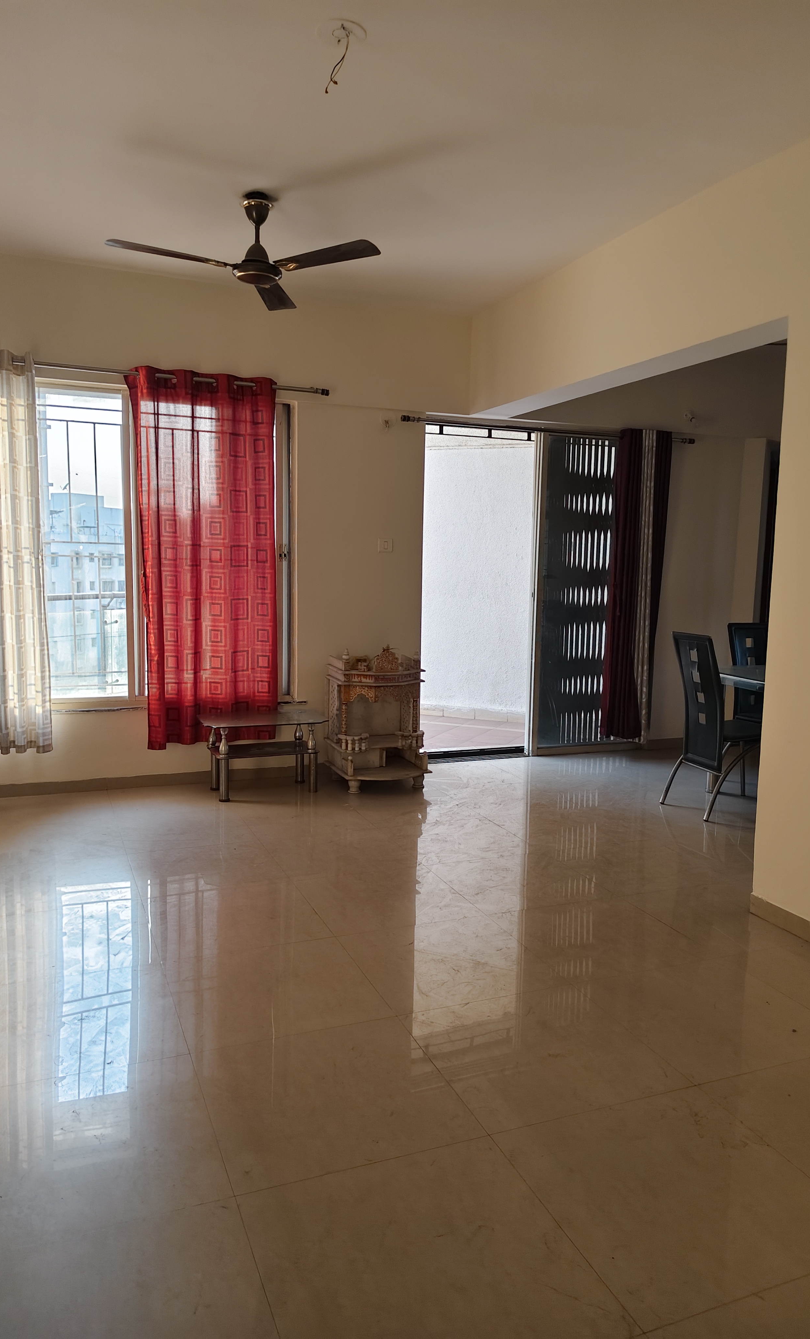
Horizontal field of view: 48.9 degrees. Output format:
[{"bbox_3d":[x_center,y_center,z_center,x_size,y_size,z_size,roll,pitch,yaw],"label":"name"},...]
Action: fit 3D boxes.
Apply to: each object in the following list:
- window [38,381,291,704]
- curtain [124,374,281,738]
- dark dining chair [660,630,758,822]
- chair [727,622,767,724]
[{"bbox_3d":[-1.430,-0.685,5.124,1.650,1.770,0.110,-2,8,-22],"label":"window"},{"bbox_3d":[-1.134,-0.604,5.122,0.820,2.120,0.110,-2,8,-22],"label":"curtain"},{"bbox_3d":[1.777,0.289,4.919,0.570,0.975,0.380,-2,8,-22],"label":"dark dining chair"},{"bbox_3d":[2.272,0.224,5.487,0.380,0.975,0.550,-2,8,-22],"label":"chair"}]

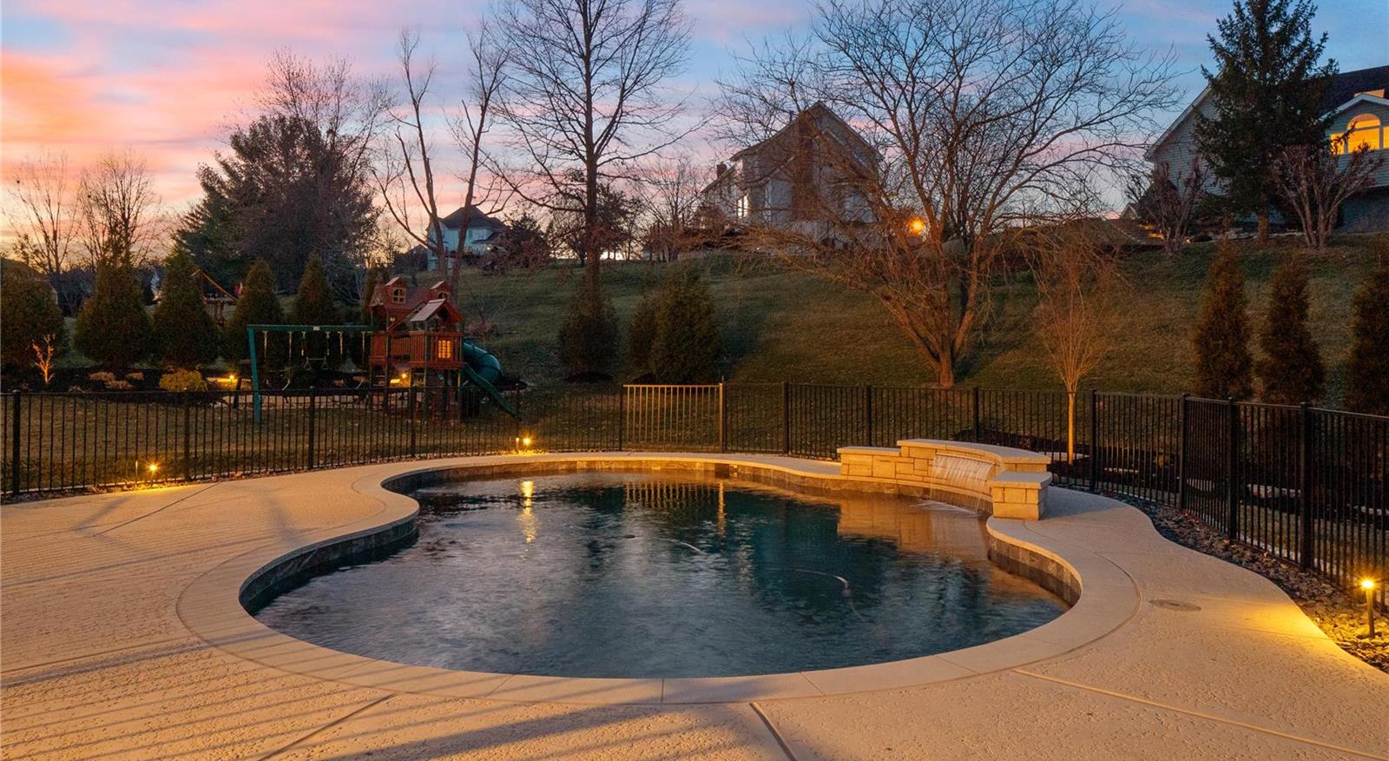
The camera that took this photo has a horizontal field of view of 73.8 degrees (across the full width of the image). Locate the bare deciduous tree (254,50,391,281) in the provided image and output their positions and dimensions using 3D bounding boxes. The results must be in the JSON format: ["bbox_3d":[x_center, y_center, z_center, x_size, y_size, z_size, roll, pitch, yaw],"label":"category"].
[{"bbox_3d":[-20.900,-11.700,52.000,8.000,13.800,7.500,0,0,0],"label":"bare deciduous tree"}]

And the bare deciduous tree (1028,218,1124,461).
[{"bbox_3d":[5.470,-0.585,13.300,1.380,3.530,1.350,0,0,0],"label":"bare deciduous tree"}]

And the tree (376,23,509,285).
[{"bbox_3d":[-10.900,-9.070,40.000,5.700,12.800,5.200,0,0,0],"label":"tree"}]

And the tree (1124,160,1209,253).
[{"bbox_3d":[18.900,-7.030,37.000,3.200,3.830,3.000,0,0,0],"label":"tree"}]

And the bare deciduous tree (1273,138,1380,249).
[{"bbox_3d":[23.900,-7.120,35.000,4.050,4.150,3.800,0,0,0],"label":"bare deciduous tree"}]

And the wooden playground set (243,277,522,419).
[{"bbox_3d":[-8.140,-0.950,24.630,6.800,3.880,3.100,0,0,-40],"label":"wooden playground set"}]

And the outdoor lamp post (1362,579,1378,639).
[{"bbox_3d":[3.470,1.164,4.750,0.080,0.330,0.080,0,0,0],"label":"outdoor lamp post"}]

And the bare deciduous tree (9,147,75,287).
[{"bbox_3d":[-43.700,-10.400,62.000,4.600,10.000,4.400,0,0,0],"label":"bare deciduous tree"}]

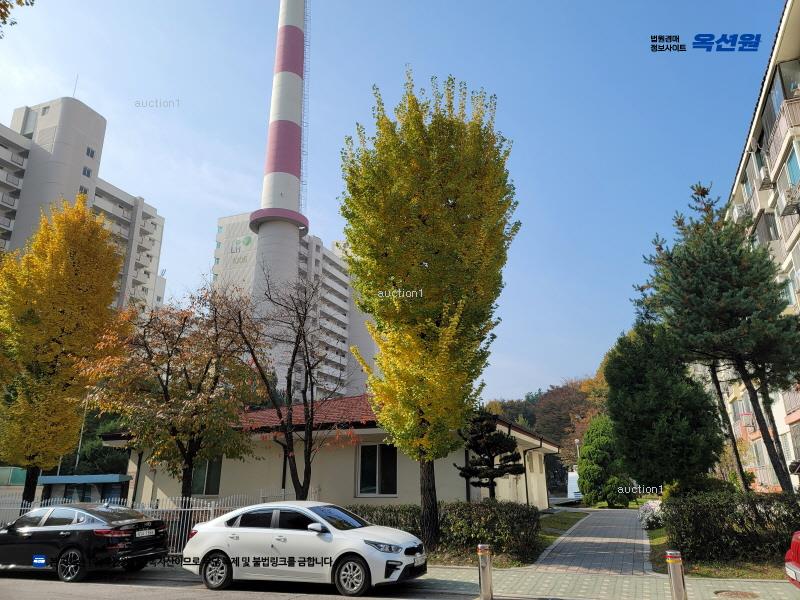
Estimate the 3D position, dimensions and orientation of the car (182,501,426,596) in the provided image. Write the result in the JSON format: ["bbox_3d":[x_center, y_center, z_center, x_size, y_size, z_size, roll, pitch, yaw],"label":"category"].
[{"bbox_3d":[-1.830,4.590,10.920,4.640,1.440,1.820,-7,-19,19],"label":"car"}]

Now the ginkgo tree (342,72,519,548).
[{"bbox_3d":[0.840,-0.360,16.000,4.800,13.400,4.800,-7,-19,19],"label":"ginkgo tree"}]

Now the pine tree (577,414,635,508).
[{"bbox_3d":[10.150,7.950,28.600,2.800,4.500,2.700,-7,-19,19],"label":"pine tree"}]

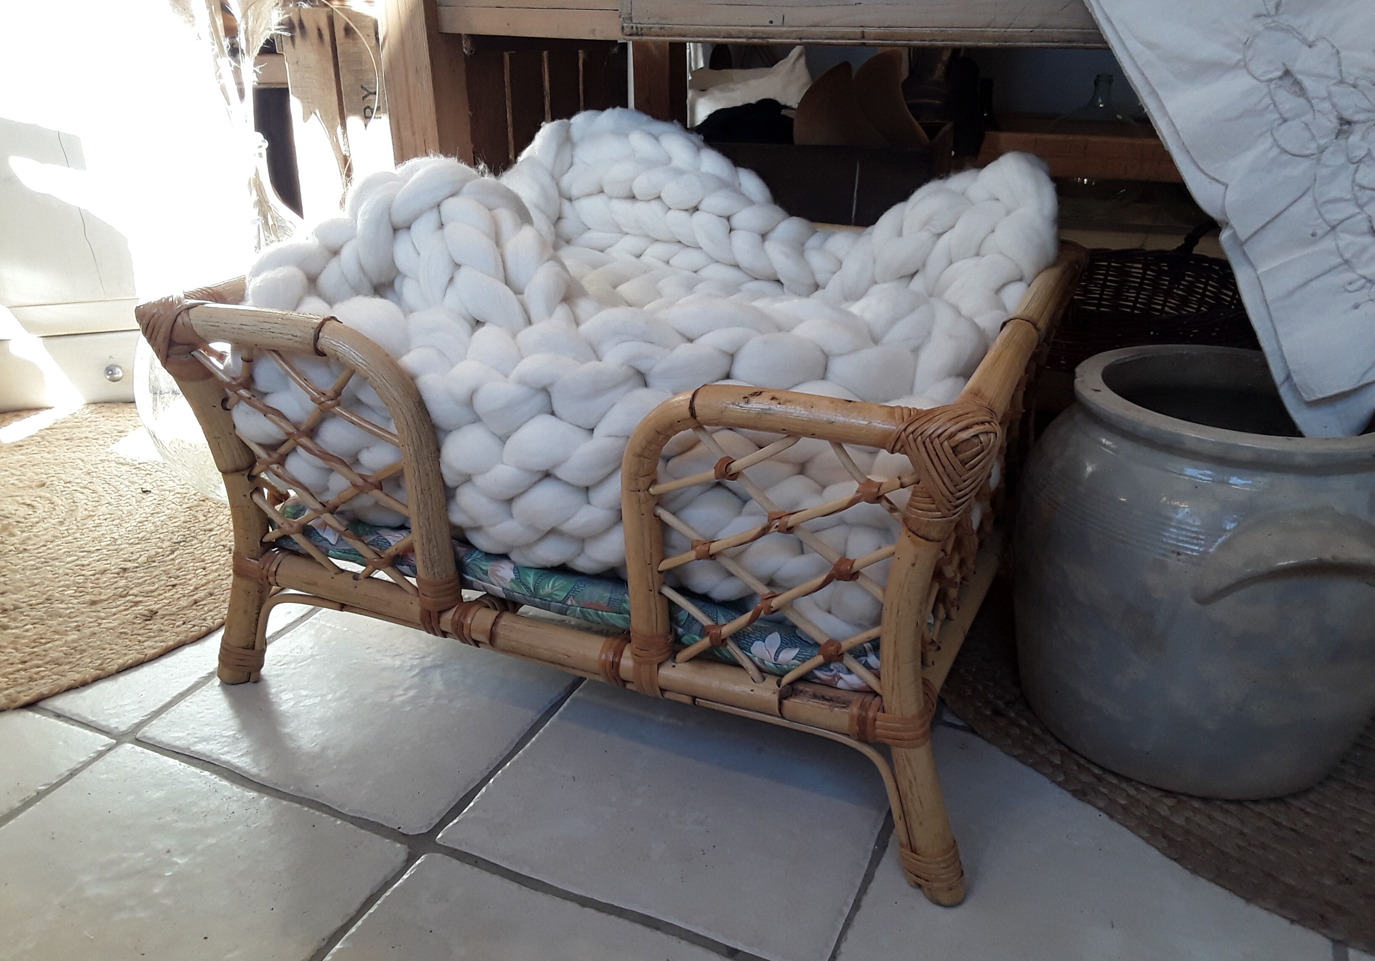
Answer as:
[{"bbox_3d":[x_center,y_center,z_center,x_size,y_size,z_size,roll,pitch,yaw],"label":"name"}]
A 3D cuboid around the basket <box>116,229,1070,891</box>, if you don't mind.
[{"bbox_3d":[-0.022,-0.022,1.095,0.735,0.408,0.606,11,26,21],"label":"basket"}]

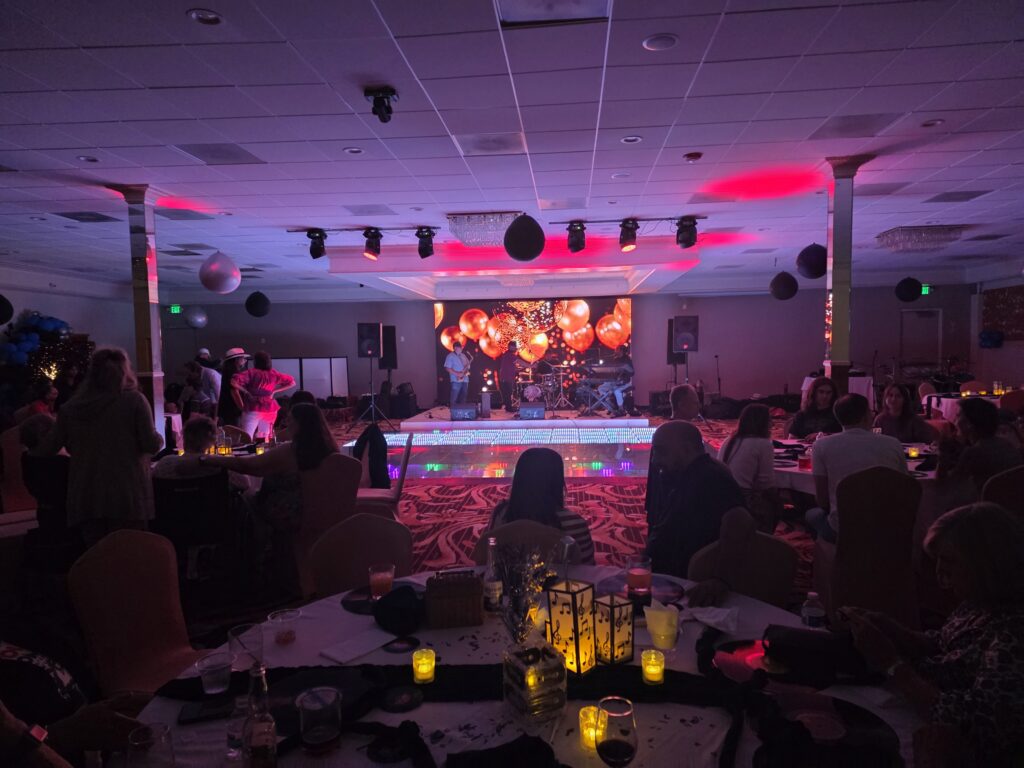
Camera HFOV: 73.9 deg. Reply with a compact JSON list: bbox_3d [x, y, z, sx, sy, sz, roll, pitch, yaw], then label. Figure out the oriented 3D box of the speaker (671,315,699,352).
[{"bbox_3d":[3.286,-0.935,12.830,0.440,0.680,0.380,-1,3,8],"label":"speaker"}]

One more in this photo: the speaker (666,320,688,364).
[{"bbox_3d":[3.599,-0.910,14.814,0.420,0.980,0.420,-1,3,11],"label":"speaker"}]

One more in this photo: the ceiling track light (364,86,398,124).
[{"bbox_3d":[-0.890,-1.894,4.703,0.220,0.220,0.200,-1,3,10],"label":"ceiling track light"}]

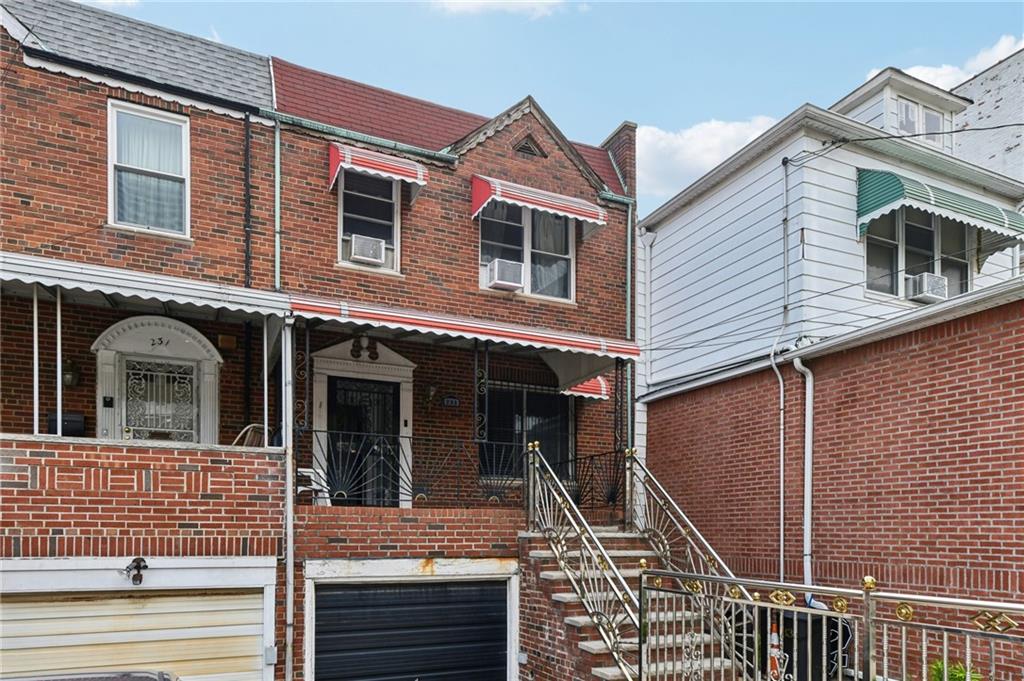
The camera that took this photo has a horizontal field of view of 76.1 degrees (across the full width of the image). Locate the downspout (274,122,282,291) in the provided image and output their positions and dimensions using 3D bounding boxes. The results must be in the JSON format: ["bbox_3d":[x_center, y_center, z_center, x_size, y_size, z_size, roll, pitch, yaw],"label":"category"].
[{"bbox_3d":[-3.220,-1.860,9.000,0.075,2.340,0.080,0,0,-23],"label":"downspout"}]

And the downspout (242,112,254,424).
[{"bbox_3d":[-3.570,-0.800,8.850,0.090,4.550,0.090,0,0,-23],"label":"downspout"}]

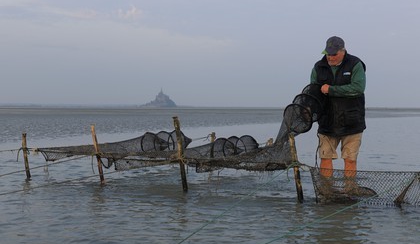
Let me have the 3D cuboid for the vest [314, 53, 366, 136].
[{"bbox_3d":[1.208,-0.255,5.400,0.500,0.760,0.330,1,2,28],"label":"vest"}]

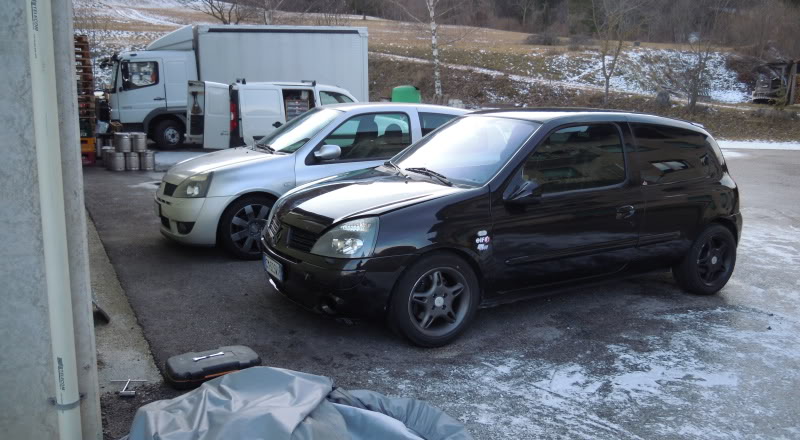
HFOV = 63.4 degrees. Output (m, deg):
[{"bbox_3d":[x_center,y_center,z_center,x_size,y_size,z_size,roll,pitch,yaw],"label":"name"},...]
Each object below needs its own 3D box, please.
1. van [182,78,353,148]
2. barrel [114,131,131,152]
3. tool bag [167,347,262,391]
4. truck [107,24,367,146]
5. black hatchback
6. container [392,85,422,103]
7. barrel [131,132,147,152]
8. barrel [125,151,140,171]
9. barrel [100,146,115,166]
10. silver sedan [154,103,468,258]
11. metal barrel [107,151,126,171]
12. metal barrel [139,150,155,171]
[{"bbox_3d":[-2.112,-2.316,15.663,4.650,1.850,1.740,-3,10,-20],"label":"van"},{"bbox_3d":[-6.205,-1.733,14.470,0.345,0.435,0.345,1,10,0],"label":"barrel"},{"bbox_3d":[-0.972,0.762,3.389,0.460,0.088,0.240,-6,13,-35],"label":"tool bag"},{"bbox_3d":[-4.444,-3.788,18.775,6.981,3.380,2.400,1,10,0],"label":"truck"},{"bbox_3d":[0.889,-0.135,4.936,3.800,1.410,1.660,-4,11,-28],"label":"black hatchback"},{"bbox_3d":[0.258,-4.905,27.649,1.170,1.650,1.170,1,10,0],"label":"container"},{"bbox_3d":[-5.152,-1.540,12.774,0.265,0.362,0.265,1,10,0],"label":"barrel"},{"bbox_3d":[-5.982,-1.331,14.470,0.345,0.435,0.345,1,10,0],"label":"barrel"},{"bbox_3d":[-5.965,-1.275,13.233,0.265,0.362,0.265,1,10,0],"label":"barrel"},{"bbox_3d":[-0.551,-0.520,6.801,3.810,1.410,1.660,-4,11,-25],"label":"silver sedan"},{"bbox_3d":[-5.520,-1.160,12.663,0.265,0.362,0.265,1,10,0],"label":"metal barrel"},{"bbox_3d":[-5.662,-1.331,14.470,0.345,0.435,0.345,1,10,0],"label":"metal barrel"}]

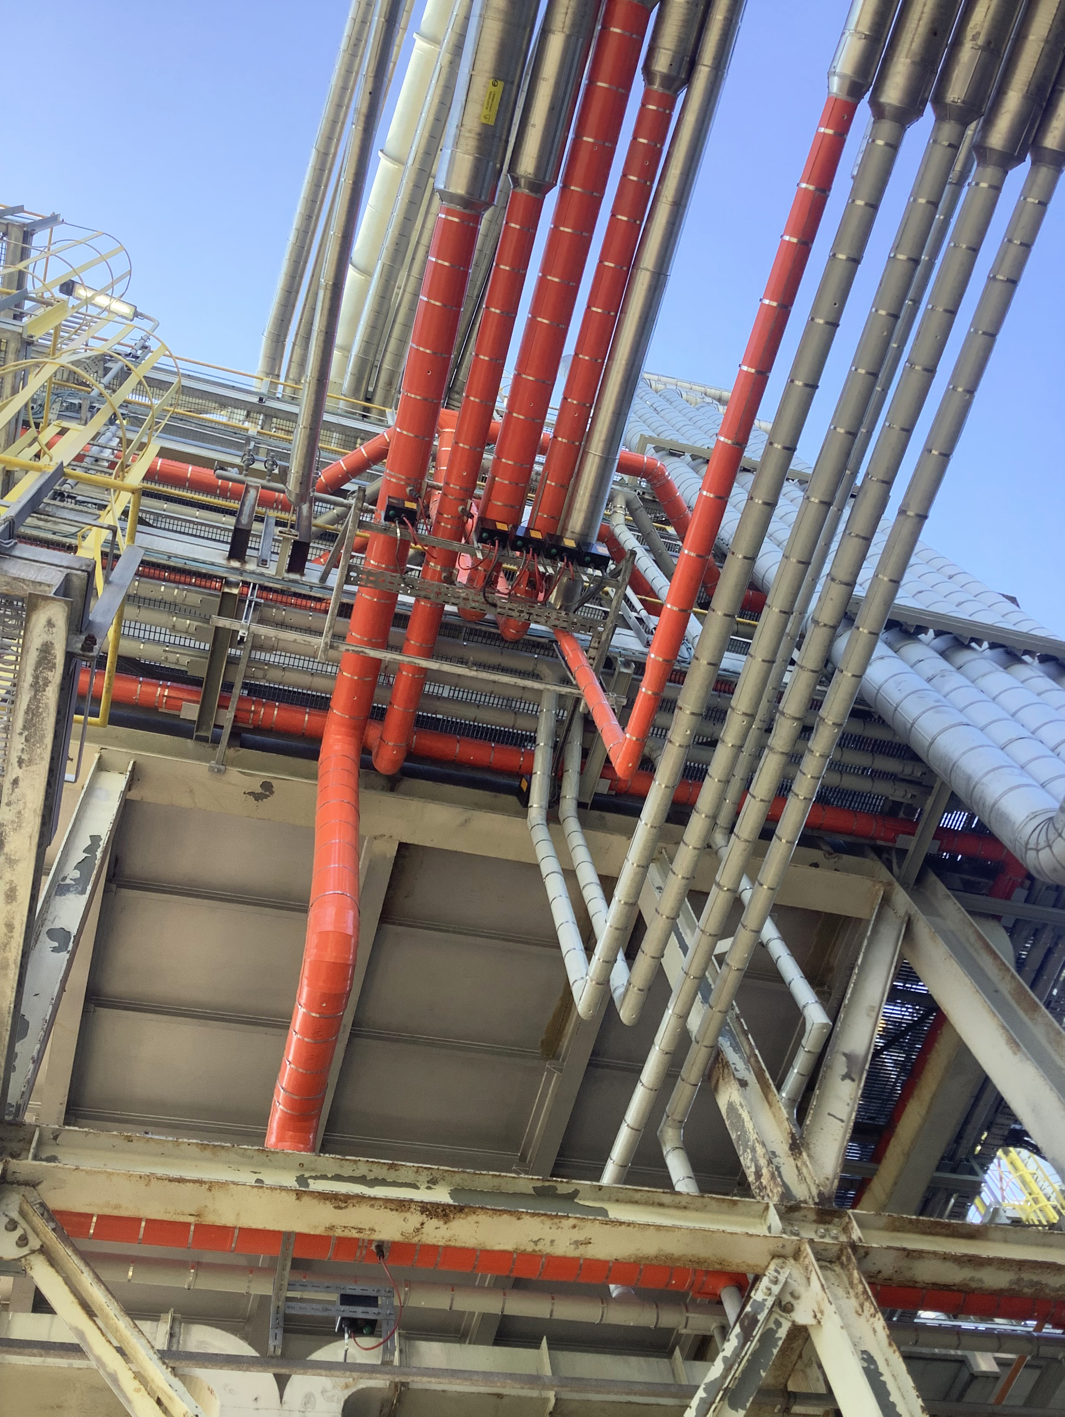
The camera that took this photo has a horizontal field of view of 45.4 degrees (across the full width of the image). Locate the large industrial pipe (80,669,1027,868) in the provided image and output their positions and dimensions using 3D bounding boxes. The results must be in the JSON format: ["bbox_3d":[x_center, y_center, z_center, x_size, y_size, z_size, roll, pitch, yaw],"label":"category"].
[{"bbox_3d":[0.373,0.462,8.416,6.520,0.200,0.210,11,-68,-13],"label":"large industrial pipe"}]

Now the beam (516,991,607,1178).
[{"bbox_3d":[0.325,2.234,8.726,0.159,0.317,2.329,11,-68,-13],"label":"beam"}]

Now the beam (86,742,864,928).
[{"bbox_3d":[-0.198,0.736,7.963,5.117,0.310,0.300,11,-68,-13],"label":"beam"}]

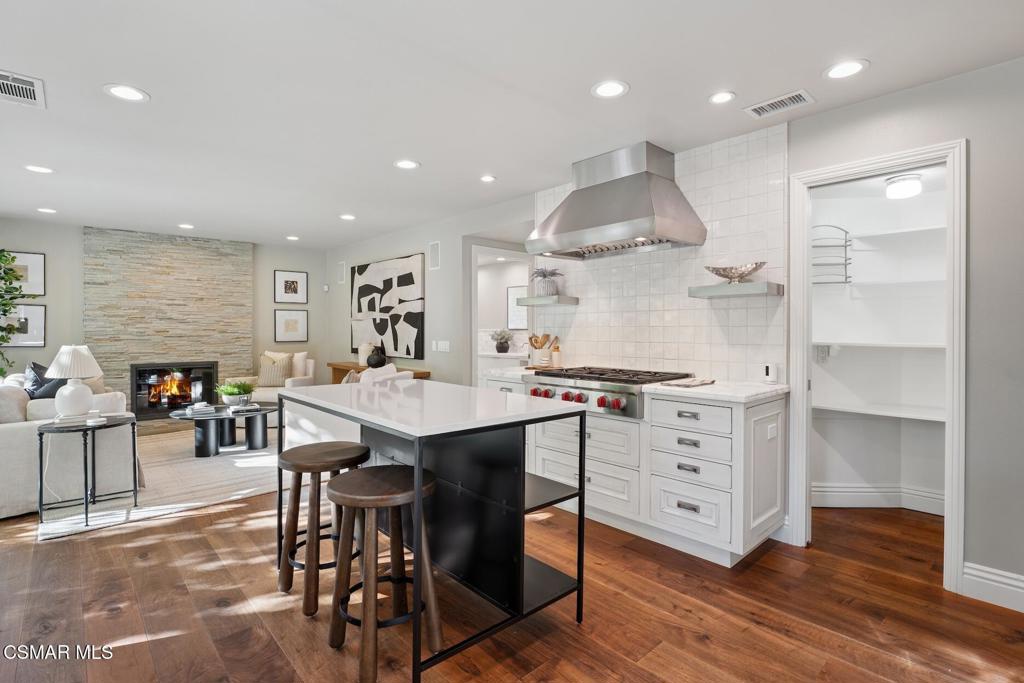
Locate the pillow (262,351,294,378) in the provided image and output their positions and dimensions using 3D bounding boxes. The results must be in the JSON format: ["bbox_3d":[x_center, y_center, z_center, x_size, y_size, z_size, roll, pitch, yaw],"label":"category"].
[{"bbox_3d":[-3.079,0.359,5.950,0.450,0.450,0.160,1,-11,20],"label":"pillow"}]

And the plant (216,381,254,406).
[{"bbox_3d":[-3.180,0.592,5.234,0.400,0.270,0.400,0,2,0],"label":"plant"}]

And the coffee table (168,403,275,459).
[{"bbox_3d":[-2.911,0.891,4.687,0.970,0.410,0.970,-1,2,-43],"label":"coffee table"}]

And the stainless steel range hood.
[{"bbox_3d":[0.700,-0.964,3.165,0.614,0.649,1.028,-2,3,-43],"label":"stainless steel range hood"}]

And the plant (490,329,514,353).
[{"bbox_3d":[-0.123,-0.001,5.885,0.290,0.300,0.290,0,2,0],"label":"plant"}]

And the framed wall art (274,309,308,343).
[{"bbox_3d":[-3.319,-0.230,6.865,0.462,0.484,0.035,-2,3,-38],"label":"framed wall art"}]

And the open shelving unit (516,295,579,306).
[{"bbox_3d":[0.297,-0.330,3.864,0.250,0.070,0.475,-1,2,-43],"label":"open shelving unit"}]

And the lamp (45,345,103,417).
[{"bbox_3d":[-3.411,0.306,3.544,0.345,0.561,0.345,0,2,0],"label":"lamp"}]

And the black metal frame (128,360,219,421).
[{"bbox_3d":[-4.486,0.647,6.084,0.921,0.718,0.300,-2,3,-38],"label":"black metal frame"}]

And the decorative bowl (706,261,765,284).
[{"bbox_3d":[1.345,-0.399,2.749,0.170,0.130,0.360,-1,2,-43],"label":"decorative bowl"}]

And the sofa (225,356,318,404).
[{"bbox_3d":[-3.263,0.682,6.214,0.880,0.820,0.820,0,2,-1],"label":"sofa"}]

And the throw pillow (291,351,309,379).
[{"bbox_3d":[-2.898,0.350,6.120,0.450,0.450,0.160,1,-11,20],"label":"throw pillow"}]

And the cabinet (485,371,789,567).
[{"bbox_3d":[0.668,0.703,3.187,0.660,0.915,2.040,-1,2,-43],"label":"cabinet"}]

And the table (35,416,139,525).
[{"bbox_3d":[-2.760,0.824,2.979,0.500,0.620,0.500,-1,2,-43],"label":"table"}]

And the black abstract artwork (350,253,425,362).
[{"bbox_3d":[-1.706,-0.435,6.084,0.045,1.260,1.830,-1,2,-45],"label":"black abstract artwork"}]

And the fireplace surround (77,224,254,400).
[{"bbox_3d":[-4.429,-0.140,6.051,1.768,2.479,0.180,-2,3,-38],"label":"fireplace surround"}]

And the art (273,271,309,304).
[{"bbox_3d":[-3.316,-0.813,6.848,0.466,0.491,0.035,-2,3,-38],"label":"art"}]

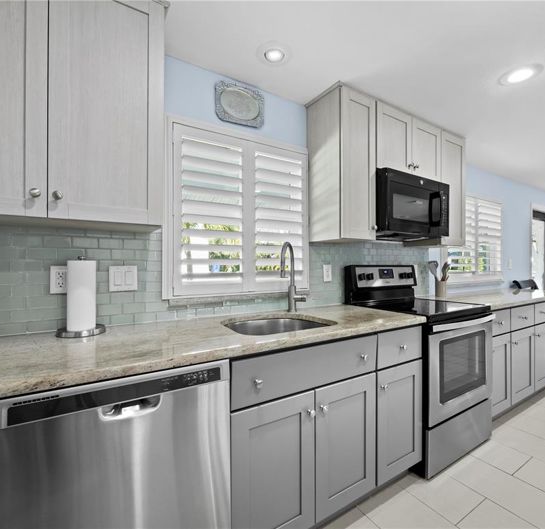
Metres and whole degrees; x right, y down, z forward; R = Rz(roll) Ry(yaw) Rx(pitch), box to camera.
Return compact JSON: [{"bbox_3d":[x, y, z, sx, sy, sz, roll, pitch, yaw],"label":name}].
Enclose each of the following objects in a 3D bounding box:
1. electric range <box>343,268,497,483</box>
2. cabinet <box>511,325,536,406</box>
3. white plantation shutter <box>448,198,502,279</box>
[{"bbox_3d":[1.016,0.593,2.014,0.760,1.200,0.670,0,0,-31],"label":"electric range"},{"bbox_3d":[1.884,0.806,2.549,0.467,0.560,0.565,0,0,-31],"label":"cabinet"},{"bbox_3d":[2.308,-0.306,3.176,1.225,0.910,0.050,0,0,-31],"label":"white plantation shutter"}]

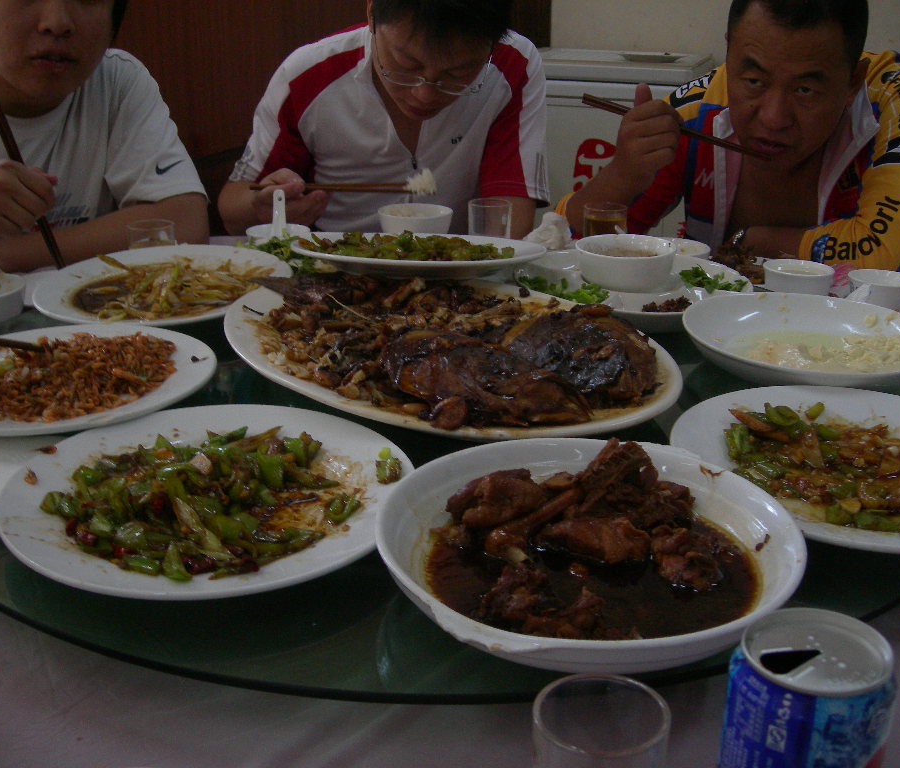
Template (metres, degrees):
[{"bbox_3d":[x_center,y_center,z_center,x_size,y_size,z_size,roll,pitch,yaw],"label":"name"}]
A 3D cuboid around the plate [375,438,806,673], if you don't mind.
[{"bbox_3d":[0.077,0.104,0.645,0.238,0.054,0.238,0,22,0],"label":"plate"}]

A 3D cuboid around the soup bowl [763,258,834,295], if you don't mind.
[{"bbox_3d":[0.407,-0.115,1.321,0.078,0.045,0.078,1,22,0],"label":"soup bowl"}]

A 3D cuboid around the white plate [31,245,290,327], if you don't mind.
[{"bbox_3d":[-0.288,-0.090,1.151,0.260,0.032,0.260,0,22,0],"label":"white plate"}]

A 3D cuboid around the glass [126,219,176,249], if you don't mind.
[{"bbox_3d":[-0.360,-0.154,1.369,0.054,0.082,0.054,1,22,0],"label":"glass"}]

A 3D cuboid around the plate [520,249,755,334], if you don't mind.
[{"bbox_3d":[0.188,-0.092,1.154,0.236,0.036,0.236,1,22,0],"label":"plate"}]

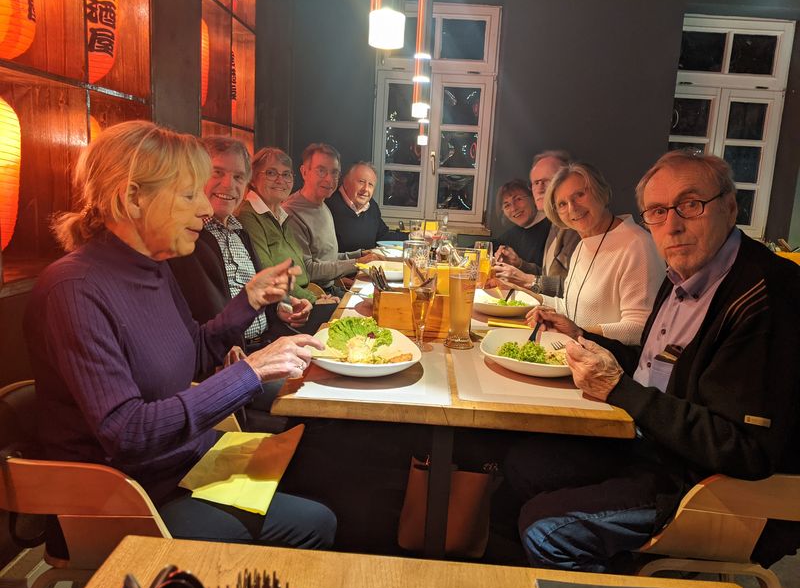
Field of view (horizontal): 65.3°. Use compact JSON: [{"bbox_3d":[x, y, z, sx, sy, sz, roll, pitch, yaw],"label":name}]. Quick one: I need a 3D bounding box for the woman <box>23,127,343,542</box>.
[{"bbox_3d":[-0.448,0.290,1.273,0.700,1.240,0.520,1,10,-13],"label":"woman"}]

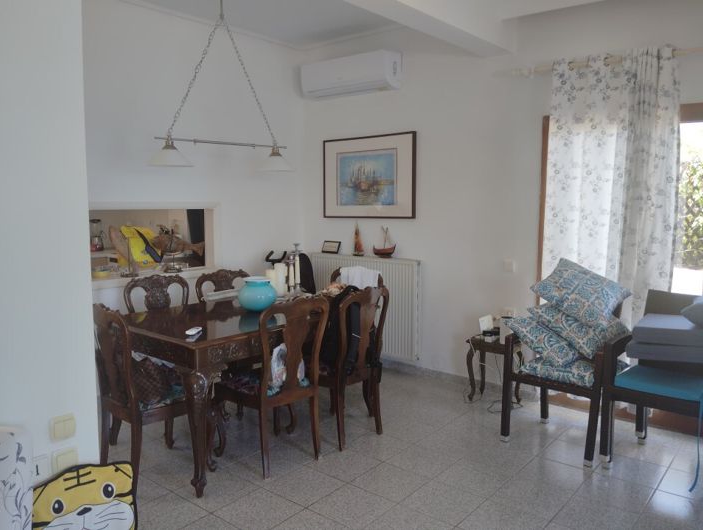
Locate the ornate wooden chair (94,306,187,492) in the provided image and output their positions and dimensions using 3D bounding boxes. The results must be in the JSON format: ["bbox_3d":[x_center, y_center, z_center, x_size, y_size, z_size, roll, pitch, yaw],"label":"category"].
[{"bbox_3d":[-1.119,0.673,3.186,0.520,1.010,0.560,5,7,39],"label":"ornate wooden chair"}]

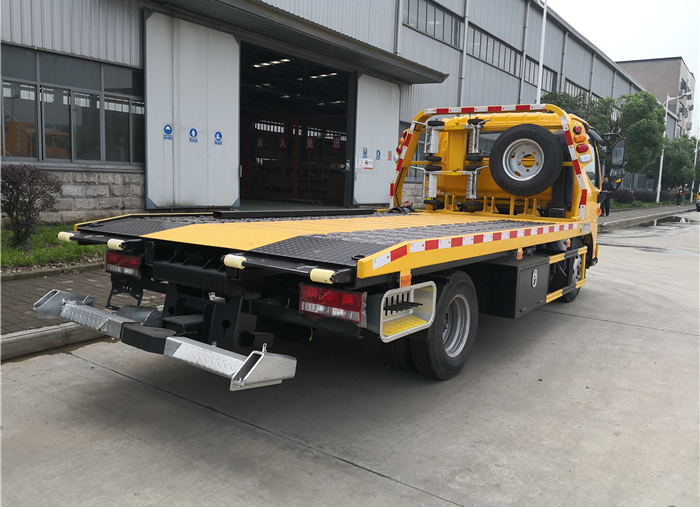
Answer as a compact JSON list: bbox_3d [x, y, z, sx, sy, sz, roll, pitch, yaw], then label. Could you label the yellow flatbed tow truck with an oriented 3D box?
[{"bbox_3d":[0.742,-0.435,5.208,2.364,2.236,6.452,7,8,35],"label":"yellow flatbed tow truck"}]

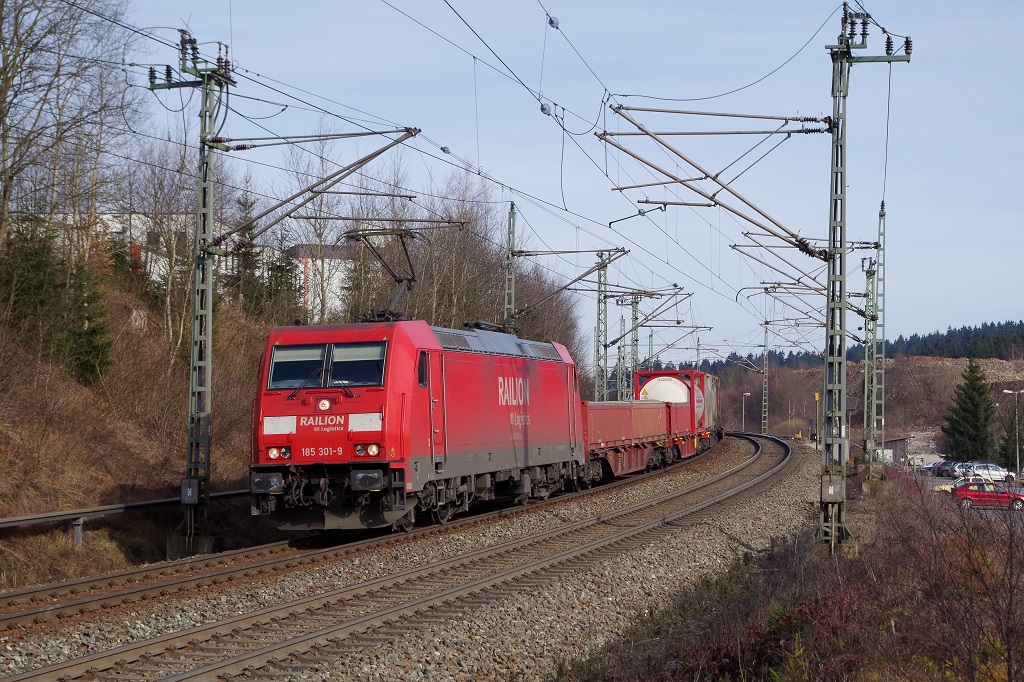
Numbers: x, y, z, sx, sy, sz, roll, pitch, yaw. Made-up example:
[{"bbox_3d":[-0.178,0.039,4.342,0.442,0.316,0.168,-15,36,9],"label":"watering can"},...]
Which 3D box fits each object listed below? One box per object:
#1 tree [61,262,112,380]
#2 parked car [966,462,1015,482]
[{"bbox_3d":[-11.080,-0.483,47.500,1.400,3.150,1.400,1,-2,0],"label":"tree"},{"bbox_3d":[38.997,10.760,148.000,4.150,1.480,1.740,1,-2,-1],"label":"parked car"}]

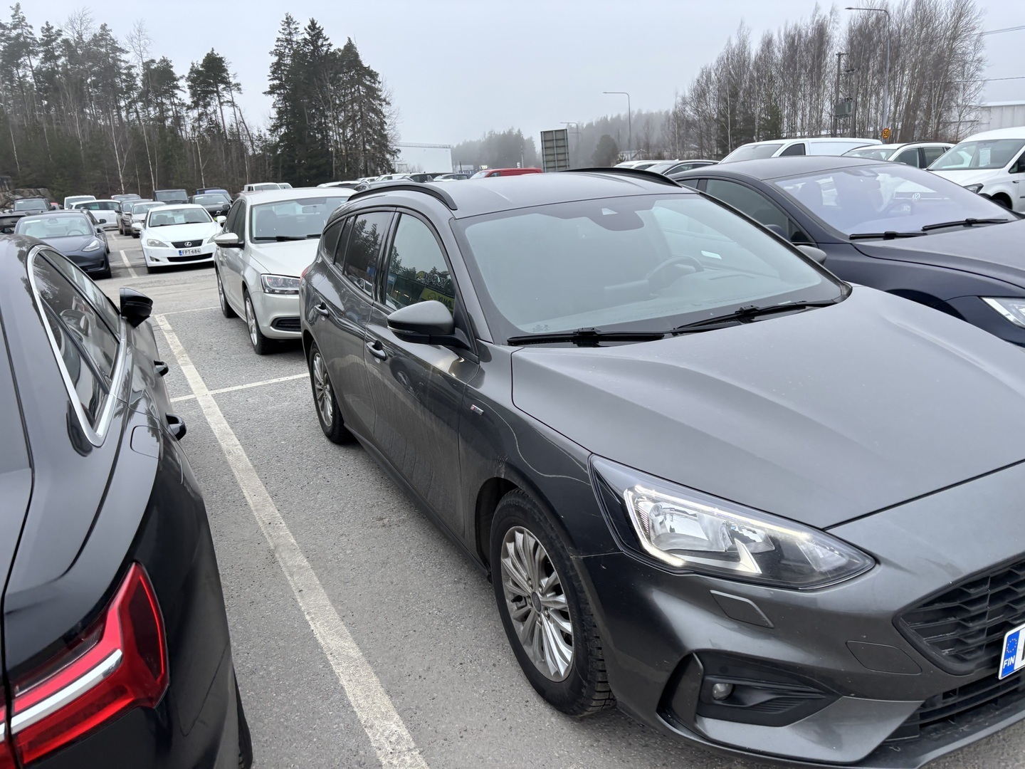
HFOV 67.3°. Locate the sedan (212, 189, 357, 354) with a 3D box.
[{"bbox_3d":[-2.343,-1.453,8.732,1.840,1.475,4.644,-12,17,-24],"label":"sedan"}]

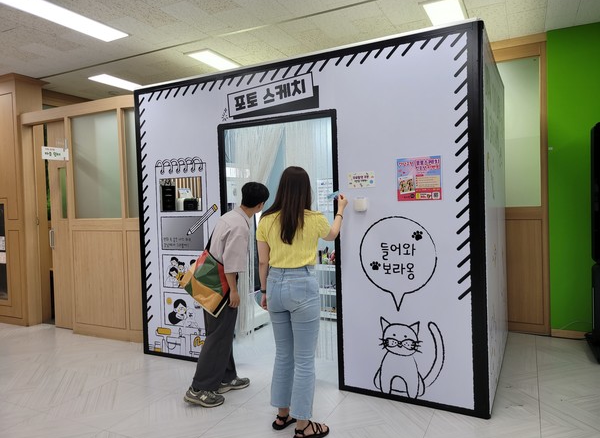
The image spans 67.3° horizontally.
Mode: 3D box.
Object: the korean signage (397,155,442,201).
[{"bbox_3d":[0.787,-0.266,2.988,0.292,0.293,0.010,-1,2,28],"label":"korean signage"}]

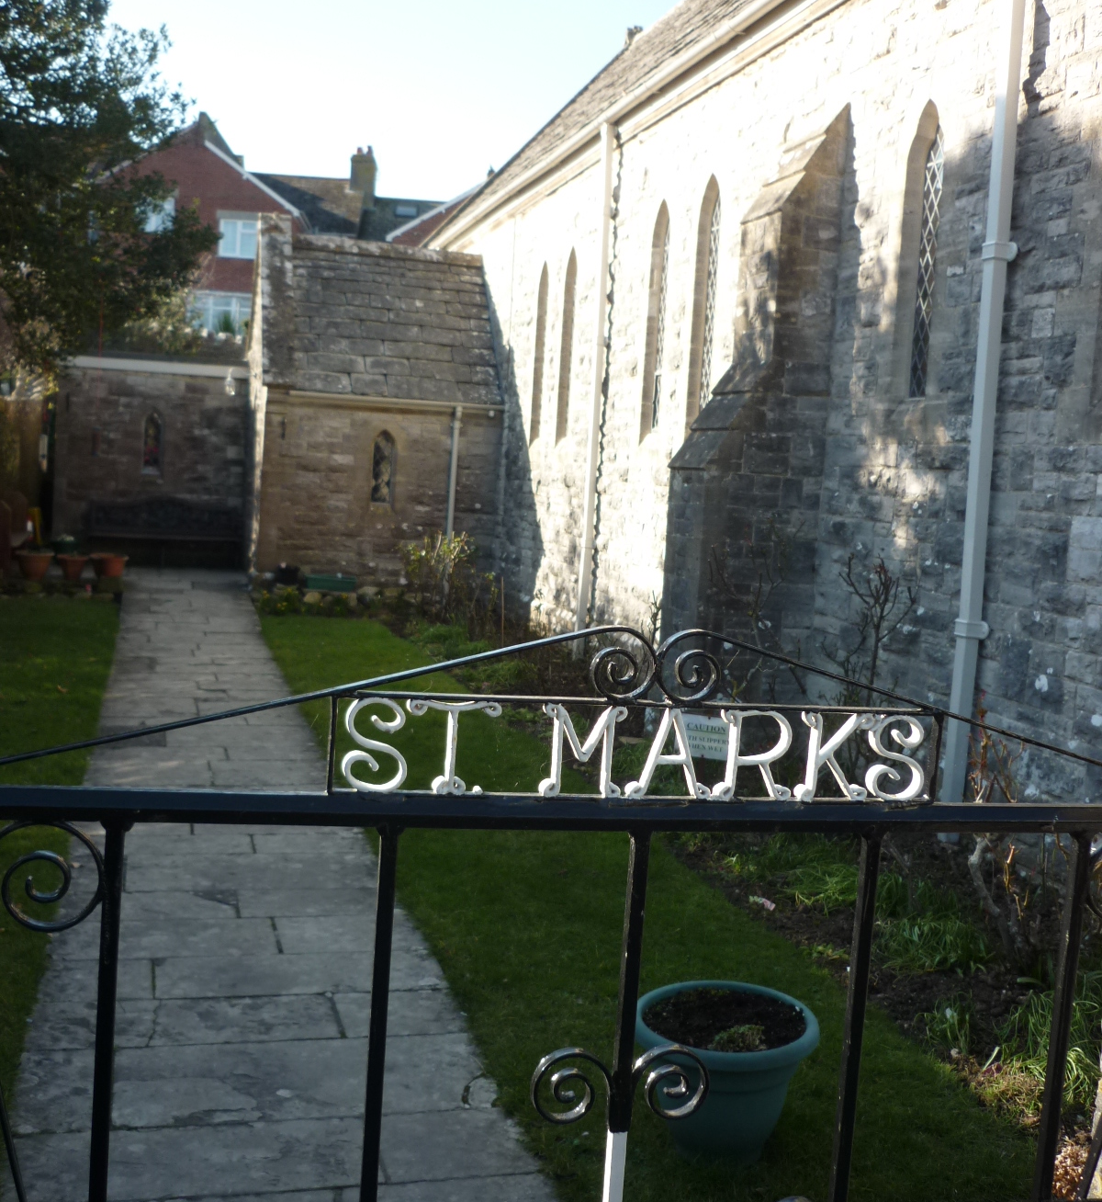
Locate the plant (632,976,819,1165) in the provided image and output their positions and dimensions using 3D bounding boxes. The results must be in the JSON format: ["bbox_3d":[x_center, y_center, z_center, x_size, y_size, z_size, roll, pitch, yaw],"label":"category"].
[{"bbox_3d":[0.404,1.115,3.301,0.425,0.310,0.425,2,6,-16],"label":"plant"}]

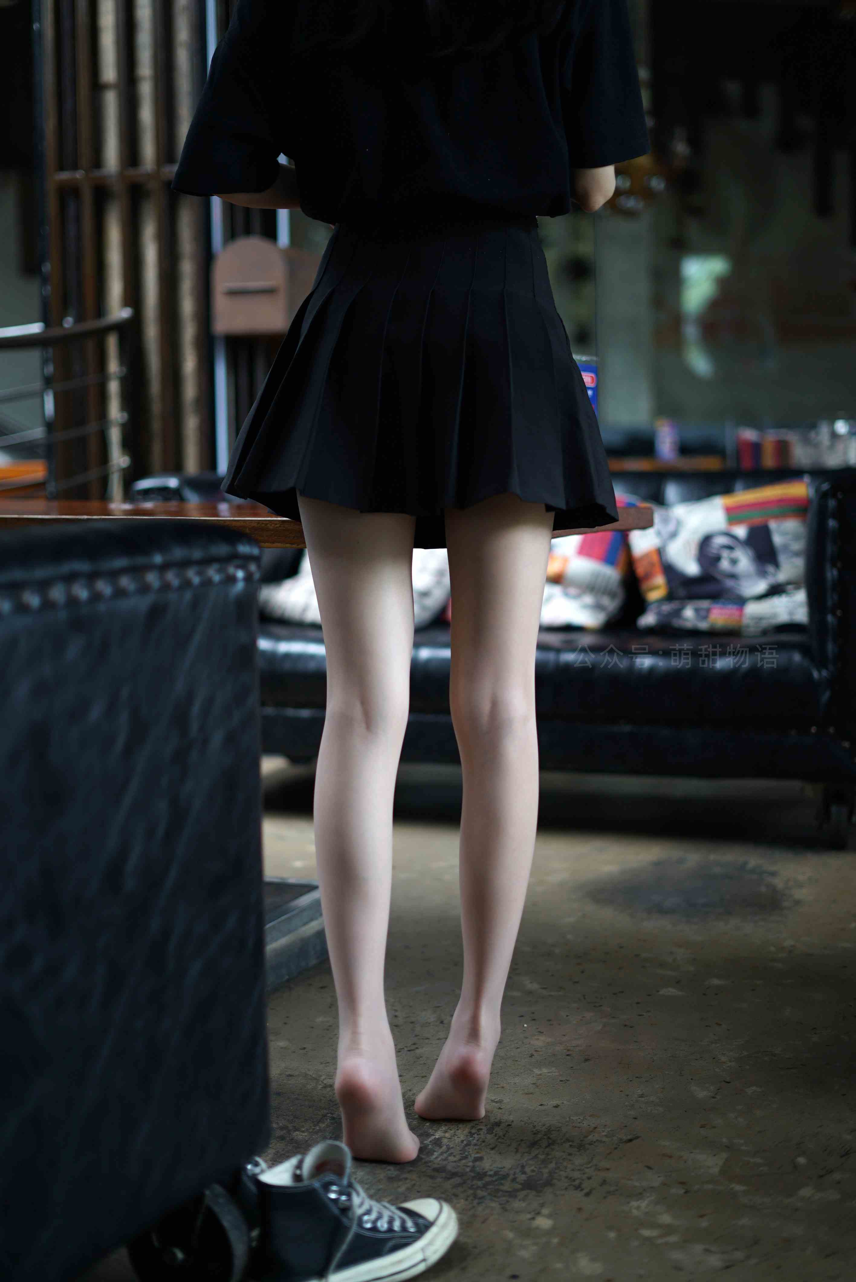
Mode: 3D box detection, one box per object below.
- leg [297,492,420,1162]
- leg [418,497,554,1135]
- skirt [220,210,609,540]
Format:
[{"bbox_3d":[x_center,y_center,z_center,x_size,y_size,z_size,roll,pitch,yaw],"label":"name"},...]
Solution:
[{"bbox_3d":[-0.082,0.212,2.115,0.150,0.830,0.250,0,7,6],"label":"leg"},{"bbox_3d":[0.069,0.200,2.190,0.165,0.820,0.250,-1,7,-6],"label":"leg"},{"bbox_3d":[-0.011,-0.298,2.120,0.470,0.400,0.360,0,7,0],"label":"skirt"}]

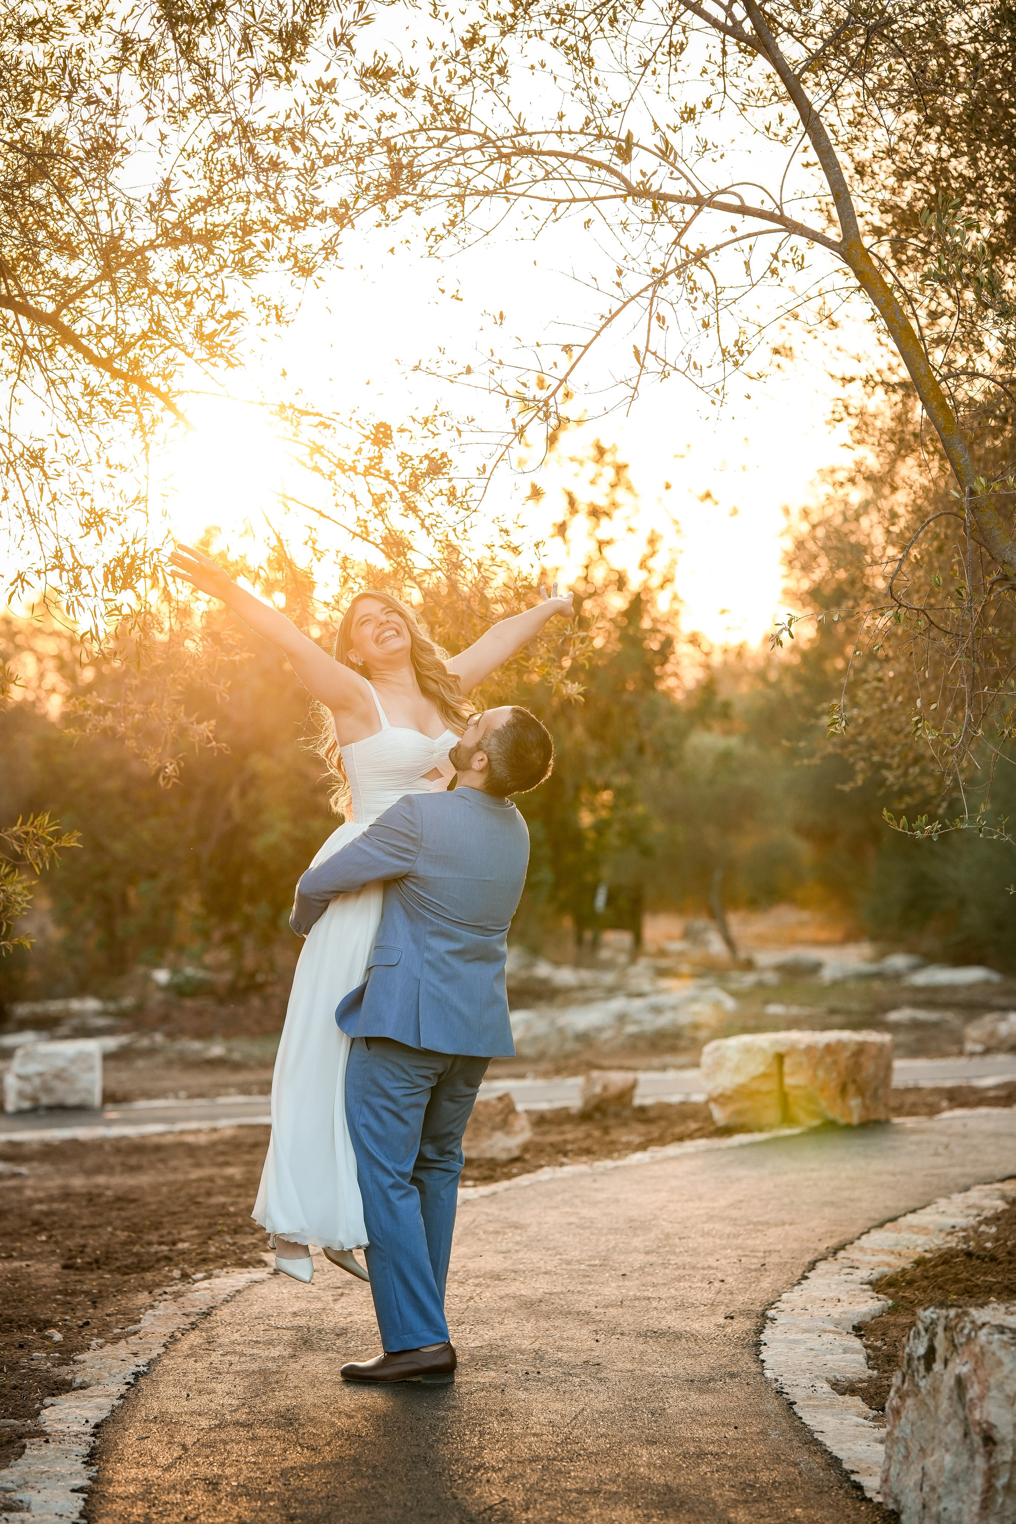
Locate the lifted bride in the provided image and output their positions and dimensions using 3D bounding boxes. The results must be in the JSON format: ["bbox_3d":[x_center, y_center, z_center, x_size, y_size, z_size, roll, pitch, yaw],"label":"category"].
[{"bbox_3d":[-0.325,0.405,9.330,1.280,1.890,0.620,1,-2,-43],"label":"lifted bride"}]

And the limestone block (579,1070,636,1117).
[{"bbox_3d":[0.503,1.677,18.200,0.285,0.230,0.260,0,-1,-3],"label":"limestone block"}]

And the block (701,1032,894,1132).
[{"bbox_3d":[1.410,1.558,17.600,0.880,0.450,0.580,0,-1,-8],"label":"block"}]

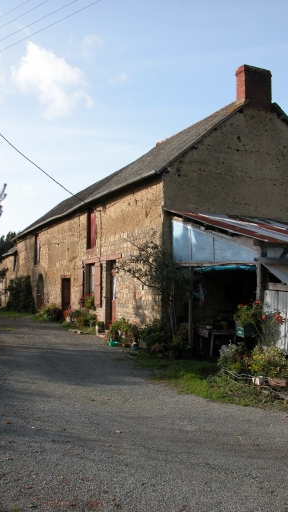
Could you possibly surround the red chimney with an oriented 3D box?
[{"bbox_3d":[3.367,-5.056,15.870,0.992,1.379,0.480,1,-3,-25],"label":"red chimney"}]

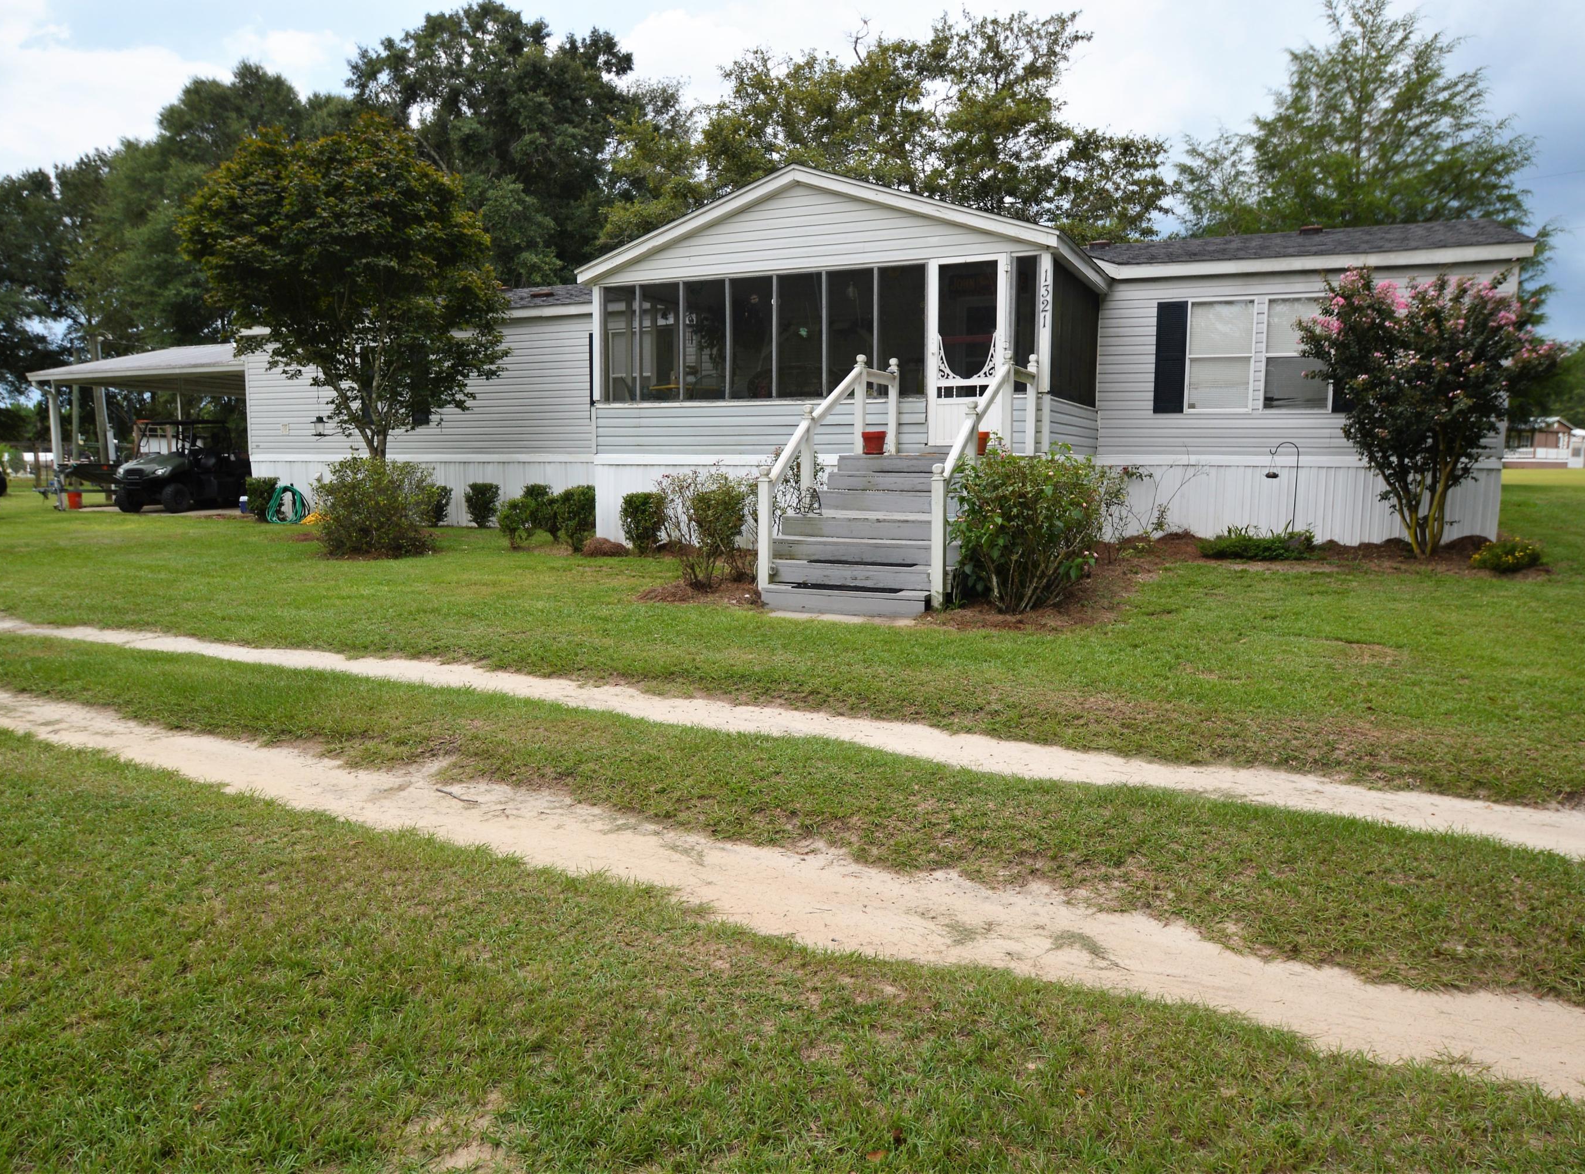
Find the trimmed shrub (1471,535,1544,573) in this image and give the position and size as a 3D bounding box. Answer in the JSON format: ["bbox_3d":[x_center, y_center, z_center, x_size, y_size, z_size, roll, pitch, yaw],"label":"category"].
[{"bbox_3d":[7.186,-0.348,10.197,0.620,0.330,0.620,3,7,22],"label":"trimmed shrub"}]

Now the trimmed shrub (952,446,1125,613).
[{"bbox_3d":[1.869,-0.460,7.949,1.240,1.270,1.150,3,7,22],"label":"trimmed shrub"}]

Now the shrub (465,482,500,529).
[{"bbox_3d":[-5.339,-1.387,17.700,0.600,0.800,0.600,3,8,24],"label":"shrub"}]

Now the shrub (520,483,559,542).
[{"bbox_3d":[-3.616,-1.062,14.700,0.580,0.850,0.600,0,8,0],"label":"shrub"}]

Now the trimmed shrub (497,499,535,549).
[{"bbox_3d":[-3.745,-0.854,13.900,0.510,0.700,0.510,3,7,22],"label":"trimmed shrub"}]

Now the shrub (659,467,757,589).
[{"bbox_3d":[-0.767,-0.554,9.300,0.850,1.050,0.850,0,8,0],"label":"shrub"}]

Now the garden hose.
[{"bbox_3d":[-9.372,-1.536,19.100,0.730,0.740,0.280,-1,8,-6],"label":"garden hose"}]

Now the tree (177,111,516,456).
[{"bbox_3d":[-6.725,-3.879,15.372,4.570,6.240,4.570,3,7,22],"label":"tree"}]

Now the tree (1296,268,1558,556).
[{"bbox_3d":[6.901,-1.922,11.300,2.550,3.150,2.400,3,8,24],"label":"tree"}]

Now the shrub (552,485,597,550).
[{"bbox_3d":[-2.770,-0.888,13.200,0.600,0.820,0.600,0,8,0],"label":"shrub"}]

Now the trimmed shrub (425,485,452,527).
[{"bbox_3d":[-6.261,-1.415,18.100,0.580,0.750,0.580,3,8,24],"label":"trimmed shrub"}]

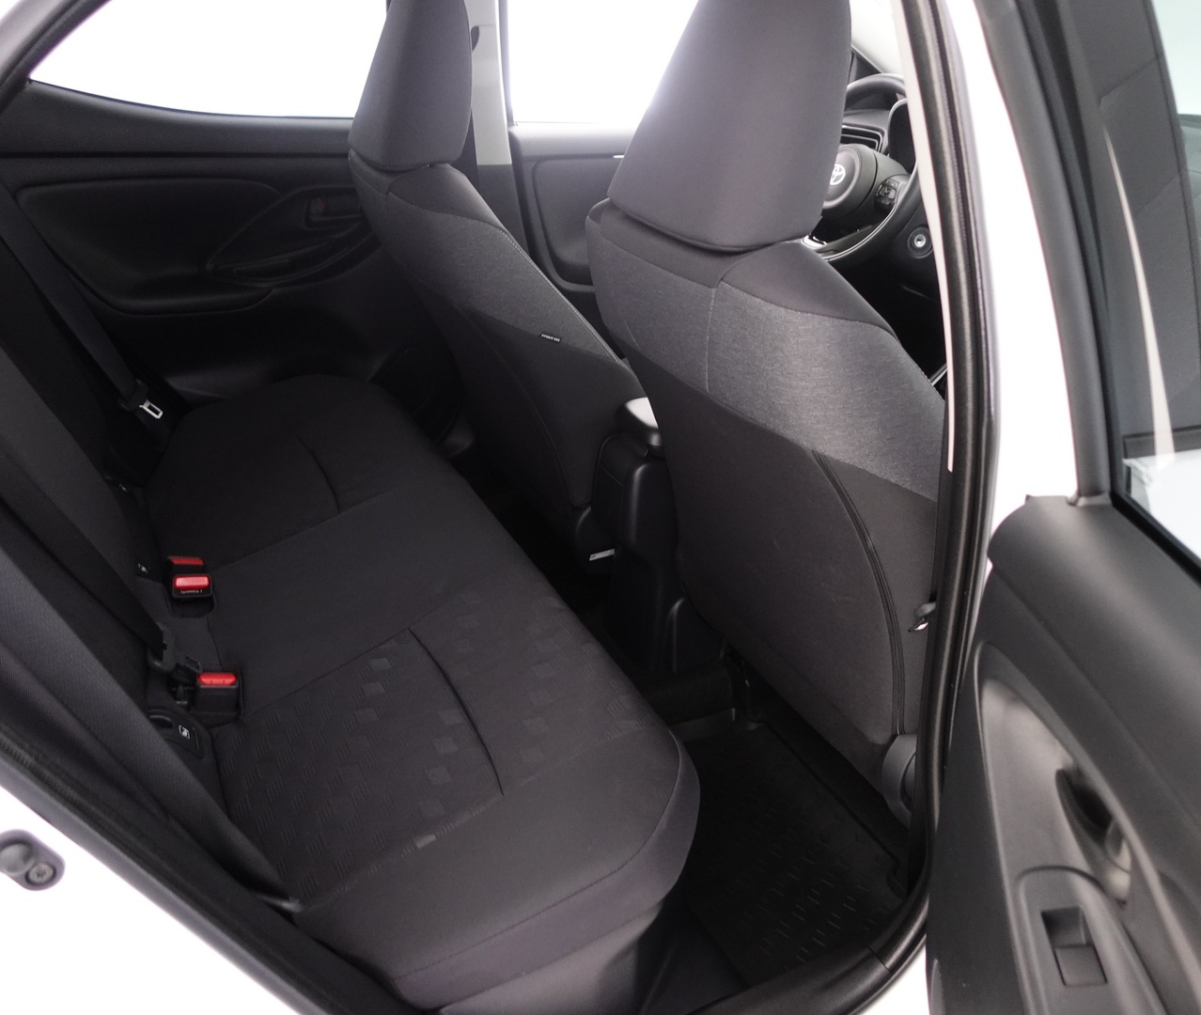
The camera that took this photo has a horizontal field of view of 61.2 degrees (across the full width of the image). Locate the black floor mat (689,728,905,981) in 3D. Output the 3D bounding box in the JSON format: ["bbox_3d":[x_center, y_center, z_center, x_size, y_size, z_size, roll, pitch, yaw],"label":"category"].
[{"bbox_3d":[0.218,0.450,1.436,0.307,0.029,0.405,-11,32,-25],"label":"black floor mat"}]

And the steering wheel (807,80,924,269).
[{"bbox_3d":[0.477,-0.629,1.914,0.112,0.370,0.370,14,19,-36],"label":"steering wheel"}]

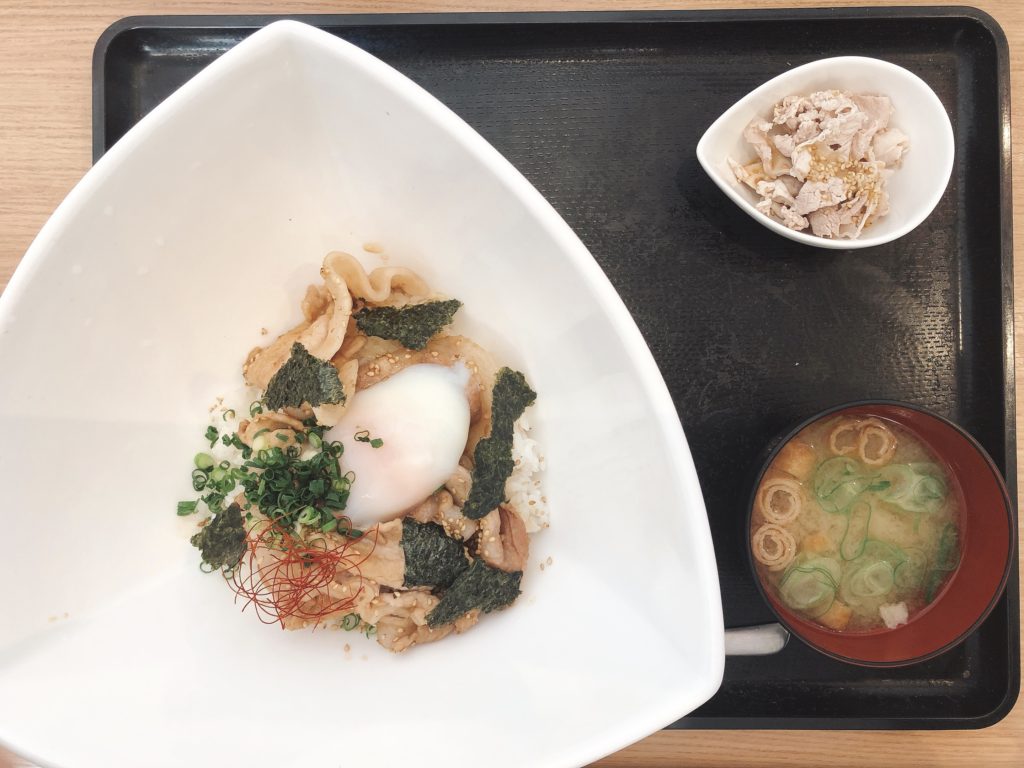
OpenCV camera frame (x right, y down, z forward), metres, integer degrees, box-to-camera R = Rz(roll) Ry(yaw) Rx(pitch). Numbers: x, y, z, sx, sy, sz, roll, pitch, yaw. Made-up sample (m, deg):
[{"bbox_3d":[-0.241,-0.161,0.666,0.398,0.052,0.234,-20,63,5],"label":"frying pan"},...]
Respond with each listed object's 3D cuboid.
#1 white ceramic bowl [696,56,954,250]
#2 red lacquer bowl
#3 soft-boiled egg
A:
[{"bbox_3d":[0.135,-0.099,0.378,0.110,0.045,0.083,0,89,1],"label":"white ceramic bowl"},{"bbox_3d":[0.150,0.061,0.368,0.108,0.063,0.108,0,89,1],"label":"red lacquer bowl"},{"bbox_3d":[-0.043,0.023,0.316,0.048,0.038,0.069,39,90,1],"label":"soft-boiled egg"}]

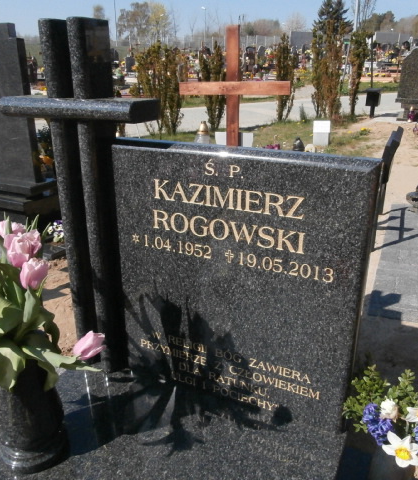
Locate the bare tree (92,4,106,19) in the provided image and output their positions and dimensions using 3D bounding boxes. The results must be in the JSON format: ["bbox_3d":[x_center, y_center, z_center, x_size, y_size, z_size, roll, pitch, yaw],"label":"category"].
[{"bbox_3d":[-16.880,-32.603,69.017,2.644,7.166,2.644,-4,22,-12],"label":"bare tree"}]

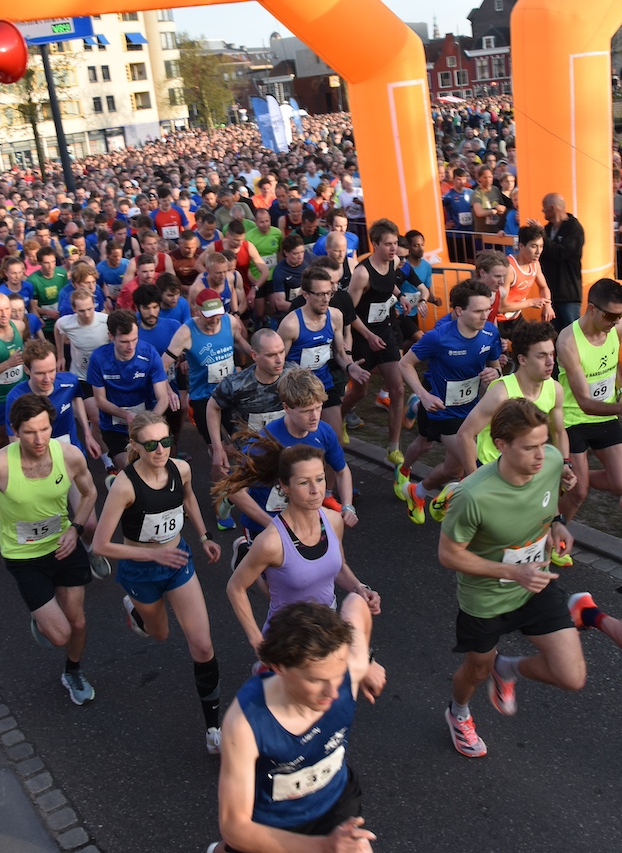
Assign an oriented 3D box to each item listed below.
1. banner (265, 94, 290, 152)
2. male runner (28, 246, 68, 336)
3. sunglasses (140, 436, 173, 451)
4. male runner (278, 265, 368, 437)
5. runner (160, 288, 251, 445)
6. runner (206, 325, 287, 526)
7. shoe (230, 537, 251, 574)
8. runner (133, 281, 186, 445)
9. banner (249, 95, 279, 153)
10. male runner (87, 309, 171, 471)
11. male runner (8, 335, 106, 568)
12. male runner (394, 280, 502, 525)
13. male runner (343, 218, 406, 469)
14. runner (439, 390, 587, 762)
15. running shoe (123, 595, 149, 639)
[{"bbox_3d":[-0.760,-7.343,26.001,0.600,3.000,0.080,-10,19,-14],"label":"banner"},{"bbox_3d":[-2.642,-1.017,10.219,0.600,1.790,0.750,-15,20,-23],"label":"male runner"},{"bbox_3d":[-0.636,0.065,3.900,0.145,0.050,0.140,-16,21,-28],"label":"sunglasses"},{"bbox_3d":[0.054,-0.278,6.941,0.660,1.780,0.850,-17,20,-27],"label":"male runner"},{"bbox_3d":[-0.682,-0.193,6.936,0.620,1.680,0.700,-14,21,-25],"label":"runner"},{"bbox_3d":[-0.327,0.169,5.826,0.600,1.640,0.800,-19,23,-36],"label":"runner"},{"bbox_3d":[-0.381,0.717,5.294,0.100,0.285,0.120,-17,42,-29],"label":"shoe"},{"bbox_3d":[-1.055,-0.273,7.259,0.560,1.690,0.650,-13,20,-23],"label":"runner"},{"bbox_3d":[-1.352,-8.860,30.737,0.850,3.550,0.200,-10,18,-10],"label":"banner"},{"bbox_3d":[-1.097,0.103,6.211,0.620,1.790,0.800,-16,20,-25],"label":"male runner"},{"bbox_3d":[-1.505,0.255,5.895,0.600,1.680,0.680,-16,22,-26],"label":"male runner"},{"bbox_3d":[0.908,-0.072,6.084,0.600,1.720,0.850,-19,23,-35],"label":"male runner"},{"bbox_3d":[0.550,-0.646,7.349,0.580,1.830,0.750,-17,22,-29],"label":"male runner"},{"bbox_3d":[0.753,0.700,3.726,0.600,1.760,0.860,-17,21,-28],"label":"runner"},{"bbox_3d":[-0.881,0.970,4.863,0.100,0.265,0.115,-17,2,-29],"label":"running shoe"}]

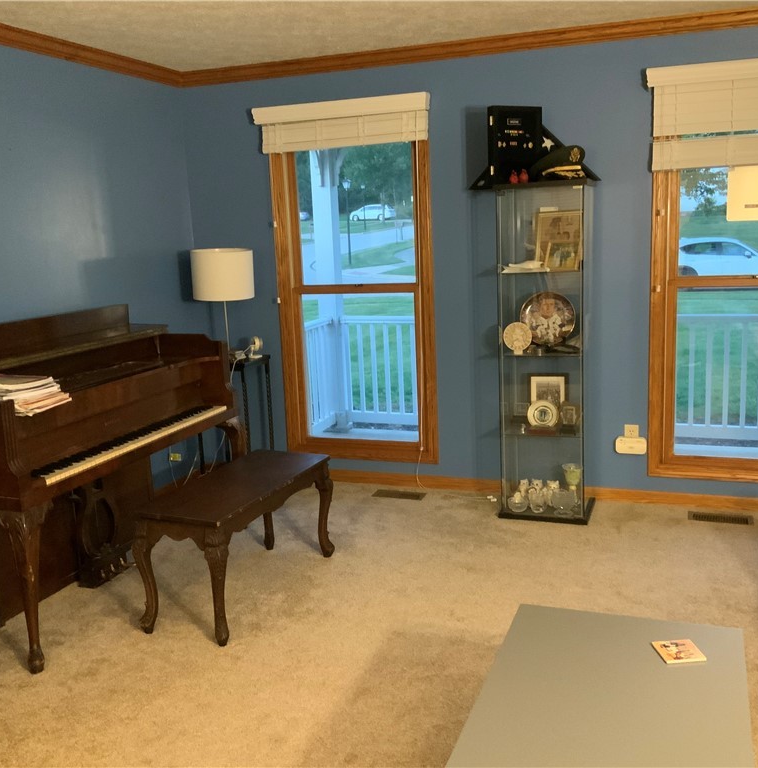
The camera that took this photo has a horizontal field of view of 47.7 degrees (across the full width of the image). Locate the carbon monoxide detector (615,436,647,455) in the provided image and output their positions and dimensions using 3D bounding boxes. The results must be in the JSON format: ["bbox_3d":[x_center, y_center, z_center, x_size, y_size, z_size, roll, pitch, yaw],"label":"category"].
[{"bbox_3d":[1.307,0.319,4.434,0.150,0.088,0.040,2,11,20],"label":"carbon monoxide detector"}]

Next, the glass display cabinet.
[{"bbox_3d":[0.831,-0.163,4.244,0.430,1.630,0.370,1,11,19],"label":"glass display cabinet"}]

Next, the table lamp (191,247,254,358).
[{"bbox_3d":[-0.854,-0.440,4.738,0.336,0.618,0.336,1,11,19],"label":"table lamp"}]

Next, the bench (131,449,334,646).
[{"bbox_3d":[-0.549,0.624,3.481,0.385,0.468,0.930,1,11,19],"label":"bench"}]

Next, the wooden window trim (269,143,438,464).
[{"bbox_3d":[-0.136,-0.487,4.758,0.910,1.872,0.075,1,11,19],"label":"wooden window trim"}]

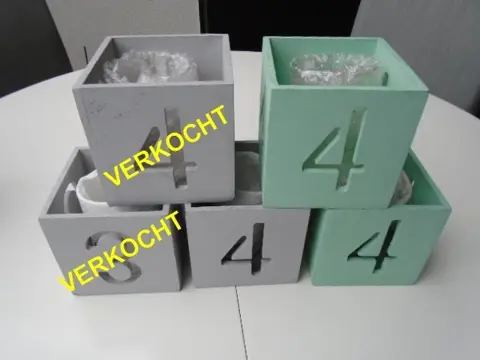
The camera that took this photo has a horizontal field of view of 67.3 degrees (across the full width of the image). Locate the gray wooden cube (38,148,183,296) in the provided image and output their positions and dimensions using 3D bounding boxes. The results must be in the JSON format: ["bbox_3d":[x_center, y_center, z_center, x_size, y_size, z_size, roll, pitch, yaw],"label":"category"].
[{"bbox_3d":[-0.131,0.044,0.418,0.119,0.120,0.119,-2,39,-3],"label":"gray wooden cube"}]

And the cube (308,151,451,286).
[{"bbox_3d":[0.140,0.037,0.421,0.118,0.118,0.118,0,39,0],"label":"cube"}]

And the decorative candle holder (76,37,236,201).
[{"bbox_3d":[-0.068,-0.061,0.353,0.119,0.120,0.119,-2,39,-3],"label":"decorative candle holder"}]

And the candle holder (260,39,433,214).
[{"bbox_3d":[0.082,-0.057,0.348,0.118,0.118,0.118,0,39,0],"label":"candle holder"}]

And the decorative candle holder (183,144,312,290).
[{"bbox_3d":[0.005,0.037,0.426,0.119,0.120,0.119,-1,39,-2],"label":"decorative candle holder"}]

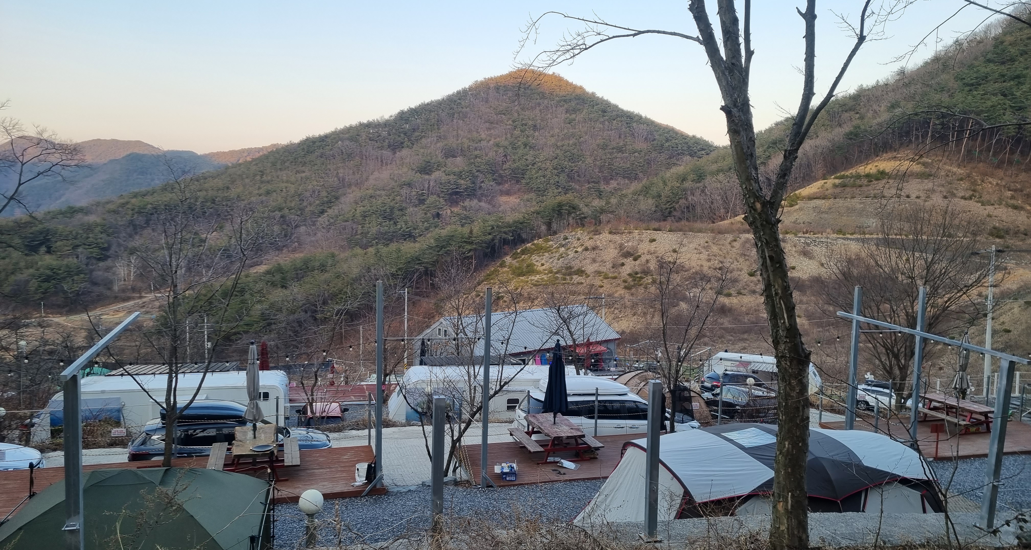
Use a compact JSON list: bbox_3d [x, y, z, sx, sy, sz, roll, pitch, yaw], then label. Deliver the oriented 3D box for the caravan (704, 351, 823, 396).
[{"bbox_3d":[15.057,6.434,47.000,6.900,2.650,2.400,3,6,14],"label":"caravan"}]

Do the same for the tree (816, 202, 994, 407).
[{"bbox_3d":[20.619,1.642,41.000,9.000,11.180,8.600,5,6,27],"label":"tree"}]

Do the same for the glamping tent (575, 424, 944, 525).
[{"bbox_3d":[4.286,3.761,14.171,6.200,2.100,3.500,0,5,-16],"label":"glamping tent"}]

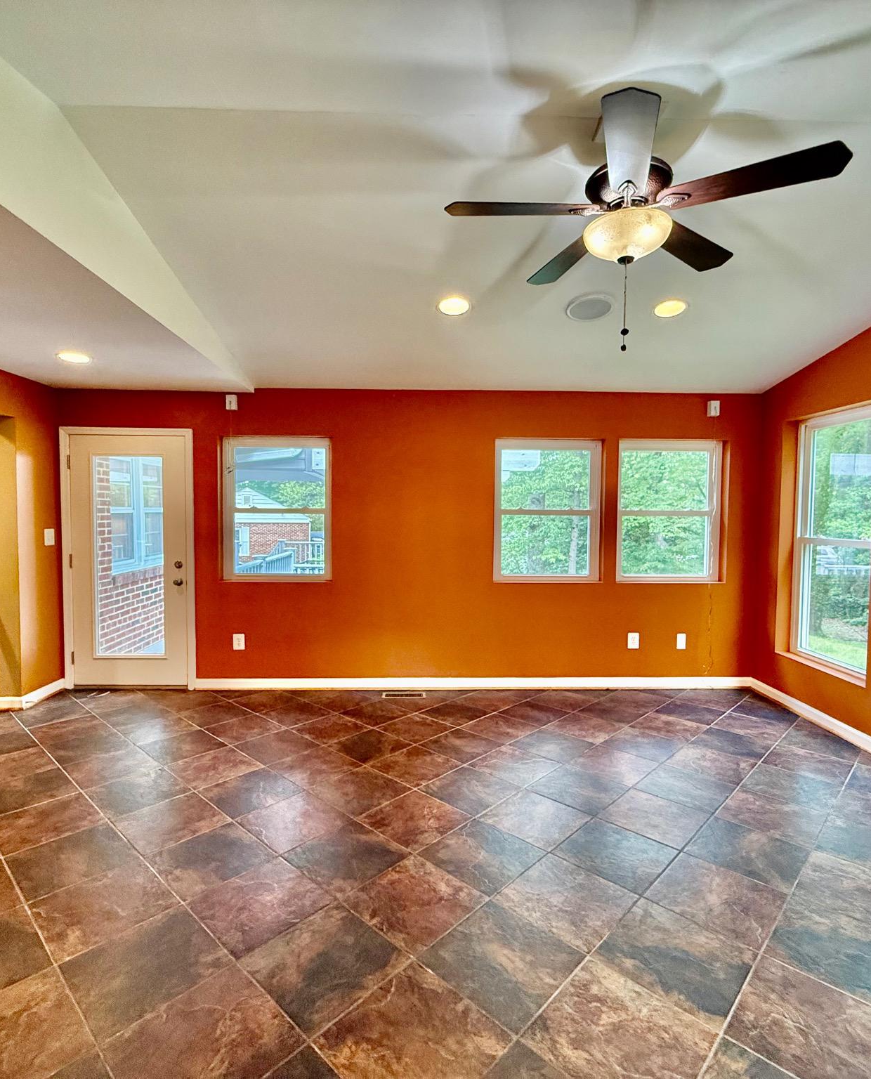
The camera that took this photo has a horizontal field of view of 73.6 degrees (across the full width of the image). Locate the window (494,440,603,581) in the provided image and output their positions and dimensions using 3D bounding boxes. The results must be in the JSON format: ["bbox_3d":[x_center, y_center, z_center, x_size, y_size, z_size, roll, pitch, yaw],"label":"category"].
[{"bbox_3d":[0.937,-0.237,4.910,0.913,1.181,0.090,0,3,-2],"label":"window"}]

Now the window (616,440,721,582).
[{"bbox_3d":[1.967,-0.232,4.942,0.918,1.181,0.090,0,3,-2],"label":"window"}]

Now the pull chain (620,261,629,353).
[{"bbox_3d":[0.677,-0.829,2.075,0.030,0.319,0.030,0,3,-2],"label":"pull chain"}]

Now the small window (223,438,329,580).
[{"bbox_3d":[-1.298,-0.248,4.841,0.912,1.181,0.090,0,3,-2],"label":"small window"}]

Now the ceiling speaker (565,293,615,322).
[{"bbox_3d":[0.901,-1.343,3.391,0.280,0.025,0.280,0,-6,-2],"label":"ceiling speaker"}]

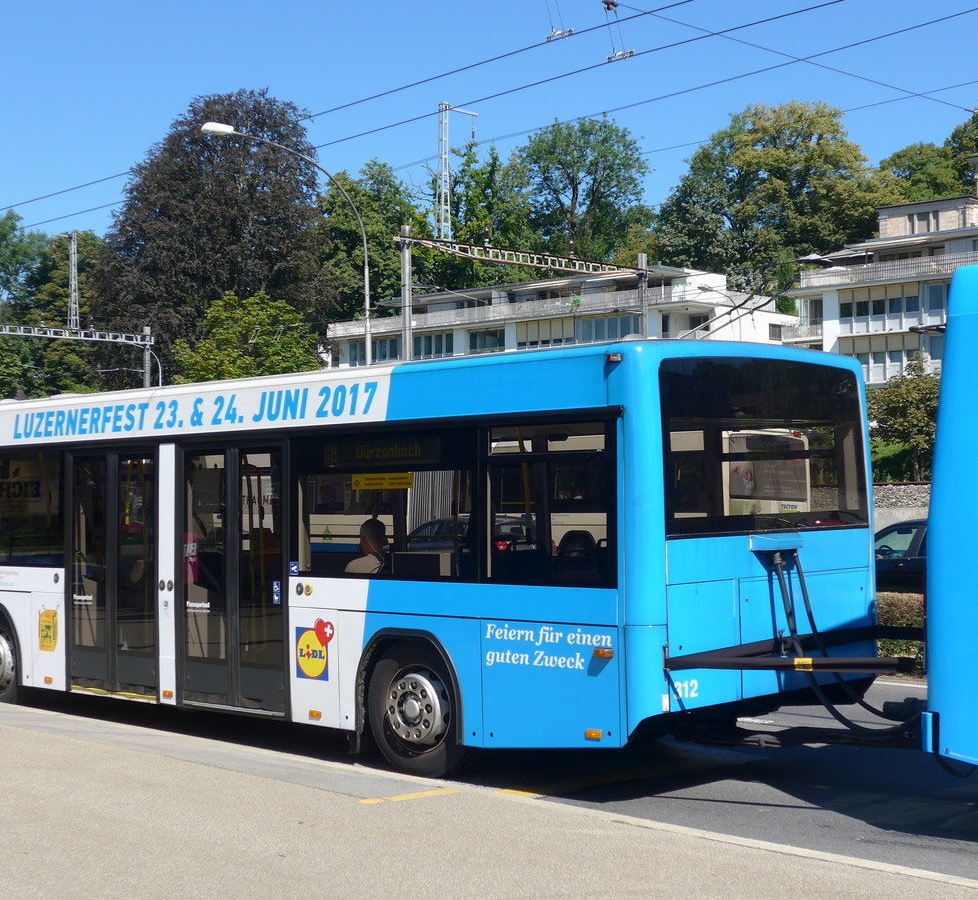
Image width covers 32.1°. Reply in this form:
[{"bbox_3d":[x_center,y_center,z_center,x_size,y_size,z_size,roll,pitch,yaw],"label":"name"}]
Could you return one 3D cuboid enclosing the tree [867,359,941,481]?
[{"bbox_3d":[12.469,-0.900,49.945,3.400,4.100,3.200,-1,-2,0],"label":"tree"}]

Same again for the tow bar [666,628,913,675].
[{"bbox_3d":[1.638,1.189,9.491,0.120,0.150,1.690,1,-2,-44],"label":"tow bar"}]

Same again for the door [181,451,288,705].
[{"bbox_3d":[-1.922,0.970,12.901,0.090,2.034,1.351,1,-2,-44],"label":"door"}]

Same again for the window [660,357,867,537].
[{"bbox_3d":[1.786,-0.010,10.830,2.121,1.050,0.120,1,-2,-44],"label":"window"}]

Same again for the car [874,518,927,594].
[{"bbox_3d":[6.170,1.648,22.906,1.780,1.470,4.350,1,-2,-44],"label":"car"}]

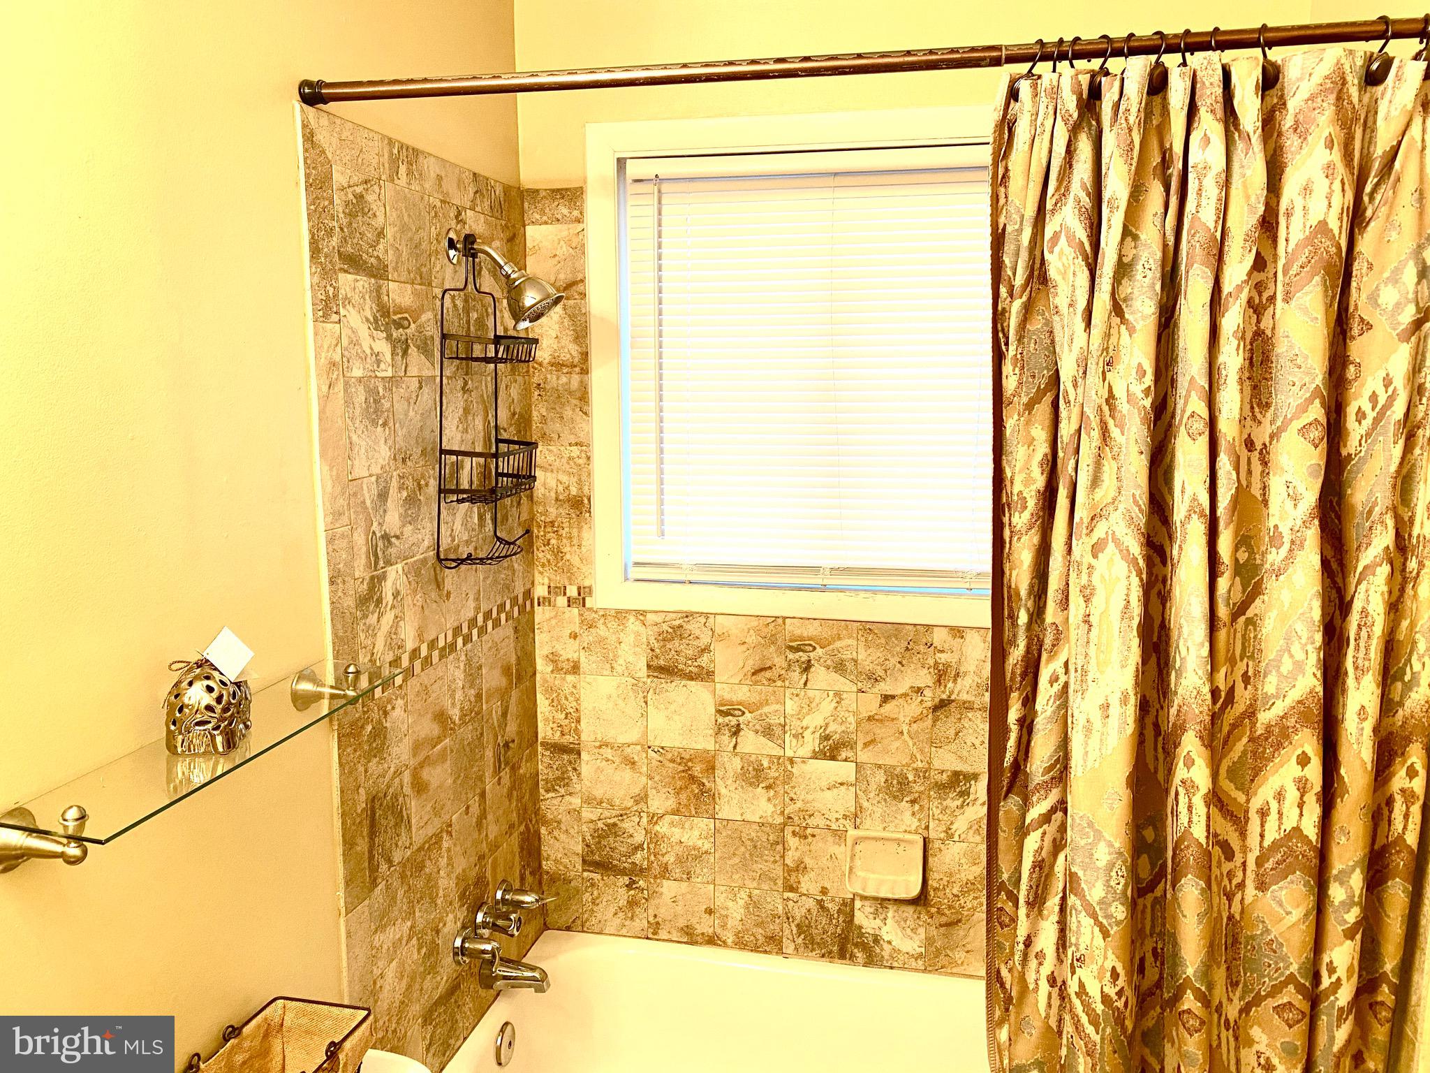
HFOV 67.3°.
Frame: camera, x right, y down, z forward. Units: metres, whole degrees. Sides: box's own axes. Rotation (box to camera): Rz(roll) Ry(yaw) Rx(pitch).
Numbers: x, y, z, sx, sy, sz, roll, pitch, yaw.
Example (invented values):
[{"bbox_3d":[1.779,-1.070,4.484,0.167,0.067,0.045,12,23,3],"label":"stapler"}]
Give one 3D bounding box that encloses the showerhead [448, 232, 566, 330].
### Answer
[{"bbox_3d":[-0.374,-0.465,1.946,0.214,0.181,0.108,2,9,12],"label":"showerhead"}]

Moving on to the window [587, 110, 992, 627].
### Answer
[{"bbox_3d":[0.230,-0.335,2.217,0.995,1.023,0.085,2,9,12],"label":"window"}]

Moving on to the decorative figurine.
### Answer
[{"bbox_3d":[-0.584,0.190,1.237,0.077,0.098,0.070,-1,9,-6],"label":"decorative figurine"}]

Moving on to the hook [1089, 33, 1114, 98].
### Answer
[{"bbox_3d":[0.464,-0.563,1.298,0.030,0.072,0.038,-3,9,-17],"label":"hook"}]

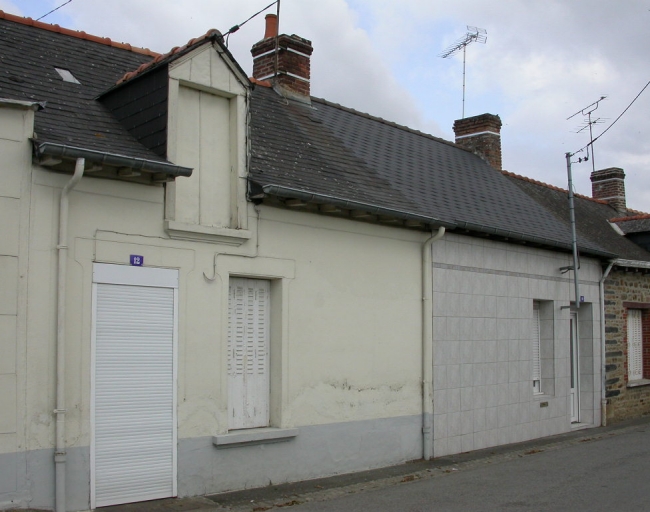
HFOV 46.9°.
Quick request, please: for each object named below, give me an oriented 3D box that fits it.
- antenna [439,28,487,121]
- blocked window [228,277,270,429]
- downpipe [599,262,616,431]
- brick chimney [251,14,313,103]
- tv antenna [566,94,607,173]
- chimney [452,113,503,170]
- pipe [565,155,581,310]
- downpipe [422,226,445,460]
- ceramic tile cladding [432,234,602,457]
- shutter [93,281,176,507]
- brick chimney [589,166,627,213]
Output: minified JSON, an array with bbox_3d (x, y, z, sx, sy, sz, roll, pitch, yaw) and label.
[{"bbox_3d":[3.204,-4.144,17.593,0.523,1.915,1.709,2,-6,-21],"label":"antenna"},{"bbox_3d":[-0.850,1.070,8.243,0.148,1.648,0.775,-5,-8,43],"label":"blocked window"},{"bbox_3d":[5.565,1.679,14.583,0.369,3.229,0.111,-5,-8,43],"label":"downpipe"},{"bbox_3d":[-0.738,-3.299,12.720,0.824,1.421,0.695,-5,-8,43],"label":"brick chimney"},{"bbox_3d":[7.458,-3.347,21.324,0.553,1.756,2.215,1,-6,-7],"label":"tv antenna"},{"bbox_3d":[3.545,-2.550,17.327,0.959,1.236,0.560,-5,-8,43],"label":"chimney"},{"bbox_3d":[4.441,-0.451,13.361,0.090,2.738,0.090,-5,-4,43],"label":"pipe"},{"bbox_3d":[1.542,1.192,10.298,0.388,3.192,0.111,-5,-8,43],"label":"downpipe"},{"bbox_3d":[3.484,1.483,12.675,0.123,3.216,5.781,-5,-8,43],"label":"ceramic tile cladding"},{"bbox_3d":[-1.782,1.198,7.041,0.135,2.220,0.947,-5,-8,43],"label":"shutter"},{"bbox_3d":[8.188,-1.870,21.572,0.781,1.193,0.627,-5,-8,43],"label":"brick chimney"}]

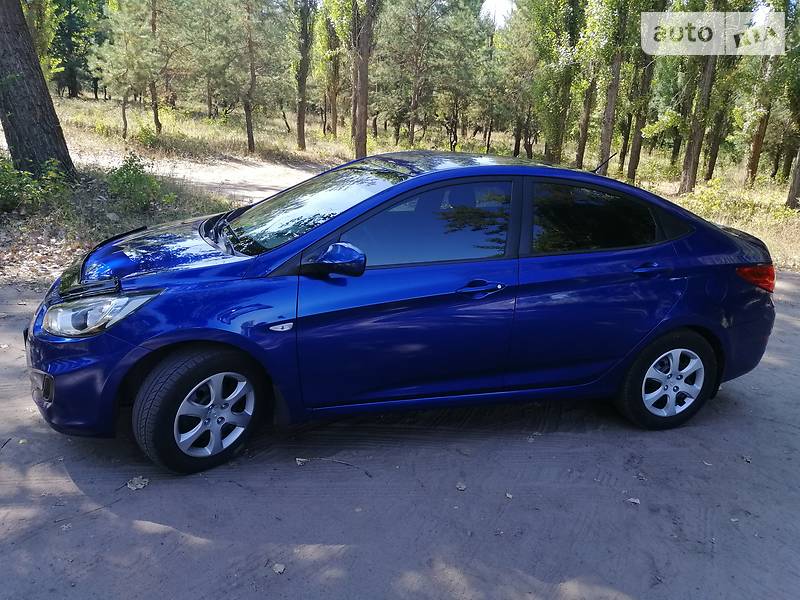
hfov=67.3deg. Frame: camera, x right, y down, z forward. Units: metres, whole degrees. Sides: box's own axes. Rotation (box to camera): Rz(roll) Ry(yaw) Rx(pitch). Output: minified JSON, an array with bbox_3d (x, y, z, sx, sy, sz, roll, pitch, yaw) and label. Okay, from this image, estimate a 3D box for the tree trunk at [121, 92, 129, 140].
[{"bbox_3d":[-9.070,-6.072,19.801,0.139,1.459,0.139,6,16,-2],"label":"tree trunk"}]

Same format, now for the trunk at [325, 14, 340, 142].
[{"bbox_3d":[-3.195,-10.496,28.581,0.599,5.429,0.431,2,18,-7],"label":"trunk"}]

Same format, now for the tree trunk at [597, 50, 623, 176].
[{"bbox_3d":[6.297,-5.447,17.932,0.449,3.705,0.389,10,19,17],"label":"tree trunk"}]

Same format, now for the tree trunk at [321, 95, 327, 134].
[{"bbox_3d":[-3.646,-8.861,28.733,0.137,1.830,0.137,1,17,-7],"label":"tree trunk"}]

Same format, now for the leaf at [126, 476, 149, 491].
[{"bbox_3d":[-1.159,0.811,2.657,0.100,0.020,0.098,10,17,17],"label":"leaf"}]

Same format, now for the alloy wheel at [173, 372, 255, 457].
[{"bbox_3d":[-0.891,0.509,2.807,0.150,0.415,0.415,22,25,36],"label":"alloy wheel"}]

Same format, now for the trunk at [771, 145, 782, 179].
[{"bbox_3d":[18.334,-6.736,29.302,0.273,1.546,0.273,10,17,30],"label":"trunk"}]

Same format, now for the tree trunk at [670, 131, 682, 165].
[{"bbox_3d":[13.683,-7.522,29.765,0.326,1.685,0.326,11,18,22],"label":"tree trunk"}]

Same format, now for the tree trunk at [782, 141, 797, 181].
[{"bbox_3d":[18.015,-6.430,27.777,0.343,1.736,0.343,11,17,31],"label":"tree trunk"}]

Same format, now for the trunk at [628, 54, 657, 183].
[{"bbox_3d":[7.106,-5.270,17.684,0.394,3.634,0.350,11,19,19],"label":"trunk"}]

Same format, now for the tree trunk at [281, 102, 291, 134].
[{"bbox_3d":[-5.881,-9.378,30.941,0.166,1.533,0.183,-14,20,-6],"label":"tree trunk"}]

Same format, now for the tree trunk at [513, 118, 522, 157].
[{"bbox_3d":[4.874,-6.677,24.873,0.324,1.593,0.276,7,18,9],"label":"tree trunk"}]

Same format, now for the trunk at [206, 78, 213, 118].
[{"bbox_3d":[-12.508,-13.202,39.508,0.315,2.561,0.329,-1,19,-17],"label":"trunk"}]

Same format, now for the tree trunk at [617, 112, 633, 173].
[{"bbox_3d":[8.890,-6.168,23.670,0.244,2.332,0.244,10,17,18],"label":"tree trunk"}]

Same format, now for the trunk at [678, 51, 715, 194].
[{"bbox_3d":[8.041,-4.660,16.111,0.503,3.571,0.441,12,19,23],"label":"trunk"}]

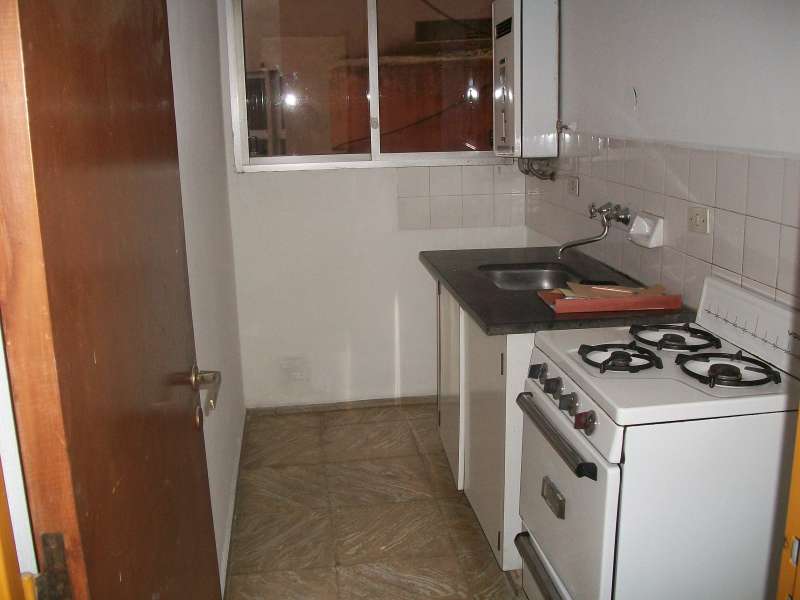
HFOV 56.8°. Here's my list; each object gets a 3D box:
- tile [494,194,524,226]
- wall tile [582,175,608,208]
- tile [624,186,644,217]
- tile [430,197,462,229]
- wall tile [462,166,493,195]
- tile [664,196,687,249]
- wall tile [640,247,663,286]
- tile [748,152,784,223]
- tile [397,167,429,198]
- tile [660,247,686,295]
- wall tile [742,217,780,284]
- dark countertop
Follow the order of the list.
[{"bbox_3d":[0.529,-0.431,3.542,0.150,0.150,0.010,-3,15,-8],"label":"tile"},{"bbox_3d":[0.715,-0.360,2.646,0.012,0.150,0.150,-3,15,-7],"label":"wall tile"},{"bbox_3d":[0.760,-0.294,2.433,0.010,0.150,0.145,-3,15,-8],"label":"tile"},{"bbox_3d":[0.220,-0.412,3.483,0.152,0.150,0.010,-3,16,-8],"label":"tile"},{"bbox_3d":[0.364,-0.573,3.485,0.150,0.150,0.012,-3,15,-7],"label":"wall tile"},{"bbox_3d":[0.800,-0.225,2.174,0.010,0.150,0.145,-3,15,-8],"label":"tile"},{"bbox_3d":[0.785,-0.110,2.333,0.010,0.150,0.145,-3,15,-8],"label":"wall tile"},{"bbox_3d":[0.811,-0.249,1.634,0.012,0.150,0.150,-3,15,-7],"label":"tile"},{"bbox_3d":[0.065,-0.554,3.449,0.150,0.150,0.012,-3,15,-7],"label":"tile"},{"bbox_3d":[0.805,-0.077,2.200,0.010,0.150,0.145,-3,15,-8],"label":"tile"},{"bbox_3d":[0.878,-0.119,1.791,0.010,0.152,0.141,-3,16,-8],"label":"wall tile"},{"bbox_3d":[0.460,-0.059,2.544,0.609,0.039,1.015,-3,16,-8],"label":"dark countertop"}]

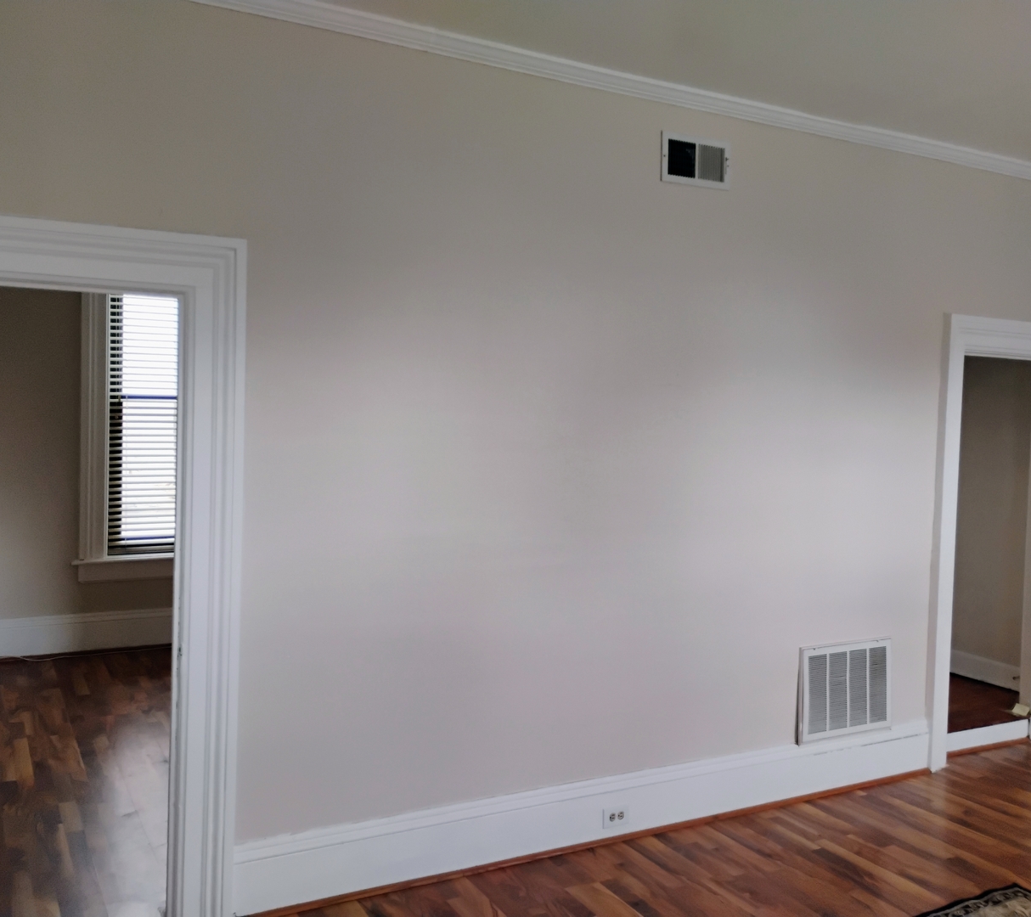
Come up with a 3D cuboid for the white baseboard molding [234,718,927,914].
[{"bbox_3d":[0.548,1.389,3.998,3.302,0.245,0.025,0,3,-28],"label":"white baseboard molding"}]

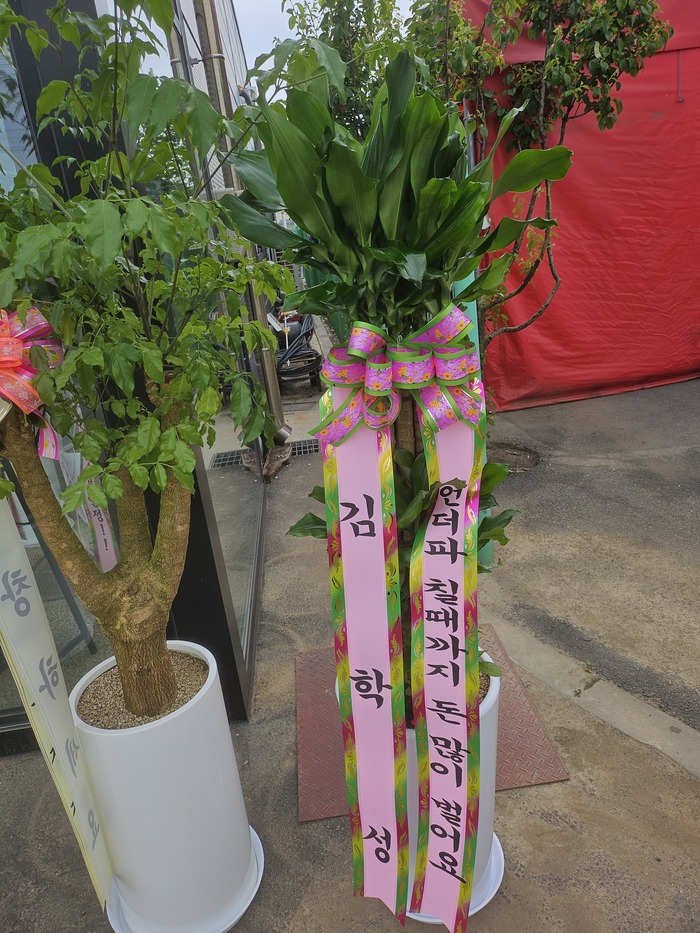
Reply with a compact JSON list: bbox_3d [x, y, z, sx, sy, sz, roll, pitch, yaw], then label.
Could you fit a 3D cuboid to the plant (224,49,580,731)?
[{"bbox_3d":[0.120,-0.050,1.208,0.560,1.220,0.520,-7,20,0],"label":"plant"}]

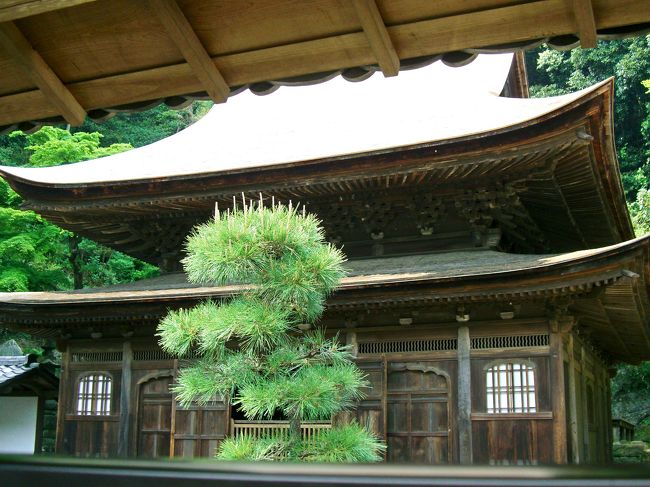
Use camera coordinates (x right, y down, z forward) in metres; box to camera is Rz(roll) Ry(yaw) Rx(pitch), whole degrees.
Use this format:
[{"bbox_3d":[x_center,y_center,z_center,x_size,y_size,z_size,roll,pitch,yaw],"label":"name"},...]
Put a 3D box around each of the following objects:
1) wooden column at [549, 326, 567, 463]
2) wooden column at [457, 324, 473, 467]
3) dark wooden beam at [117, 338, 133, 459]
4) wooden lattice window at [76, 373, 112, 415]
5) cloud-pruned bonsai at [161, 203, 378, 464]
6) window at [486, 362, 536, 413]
[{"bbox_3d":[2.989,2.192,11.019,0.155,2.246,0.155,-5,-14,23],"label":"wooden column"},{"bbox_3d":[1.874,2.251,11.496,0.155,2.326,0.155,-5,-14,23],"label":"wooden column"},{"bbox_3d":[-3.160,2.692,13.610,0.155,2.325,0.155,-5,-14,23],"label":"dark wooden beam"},{"bbox_3d":[-3.706,2.419,13.912,0.690,0.676,0.080,-5,-14,23],"label":"wooden lattice window"},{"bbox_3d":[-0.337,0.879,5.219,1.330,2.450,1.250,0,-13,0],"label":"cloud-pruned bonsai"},{"bbox_3d":[2.438,1.888,11.330,0.640,0.661,0.080,-5,-14,23],"label":"window"}]

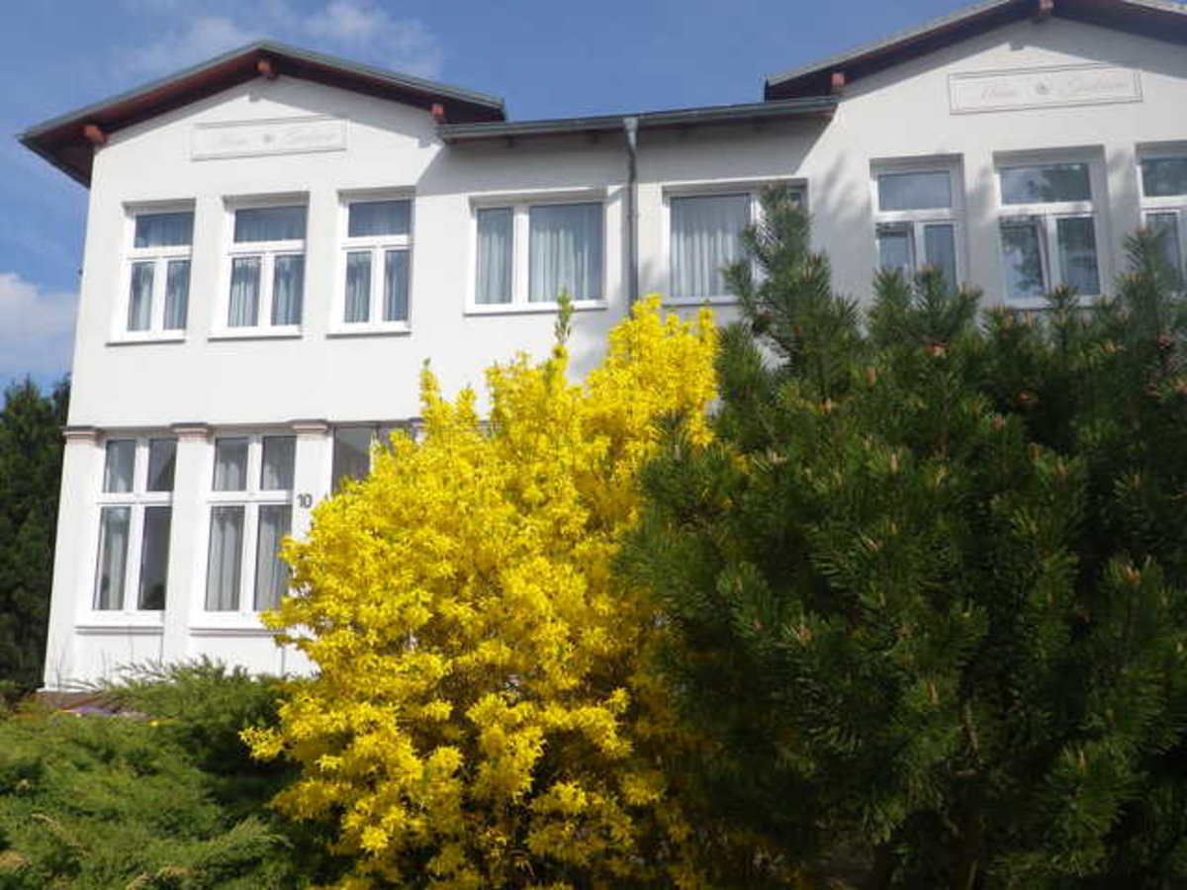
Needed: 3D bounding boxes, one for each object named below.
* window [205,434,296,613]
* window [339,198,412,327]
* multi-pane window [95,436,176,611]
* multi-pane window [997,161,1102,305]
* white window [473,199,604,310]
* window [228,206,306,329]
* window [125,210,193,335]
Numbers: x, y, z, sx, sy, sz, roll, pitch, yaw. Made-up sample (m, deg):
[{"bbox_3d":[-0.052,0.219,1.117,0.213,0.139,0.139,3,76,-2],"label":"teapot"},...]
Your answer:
[{"bbox_3d":[-3.765,0.912,10.603,0.980,2.019,0.150,-1,-9,8],"label":"window"},{"bbox_3d":[-2.437,-2.050,10.879,0.862,1.568,0.150,-1,-9,8],"label":"window"},{"bbox_3d":[-5.125,0.938,10.797,0.911,1.989,0.150,-1,-9,8],"label":"multi-pane window"},{"bbox_3d":[4.687,-2.173,9.860,0.990,1.529,0.150,-1,-9,8],"label":"multi-pane window"},{"bbox_3d":[-0.595,-2.098,10.618,1.480,1.264,0.150,-1,-9,8],"label":"white window"},{"bbox_3d":[-3.753,-2.037,11.068,0.970,1.568,0.150,-1,-9,8],"label":"window"},{"bbox_3d":[-5.086,-2.007,11.258,0.862,1.578,0.150,-1,-9,8],"label":"window"}]

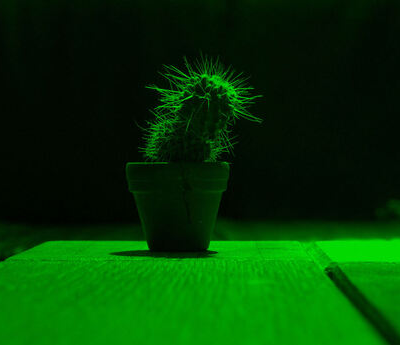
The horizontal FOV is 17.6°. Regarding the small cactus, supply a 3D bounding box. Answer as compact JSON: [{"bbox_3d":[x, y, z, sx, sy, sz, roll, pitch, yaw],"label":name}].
[{"bbox_3d":[0.001,-0.036,0.740,0.070,0.061,0.062,0,0,0],"label":"small cactus"}]

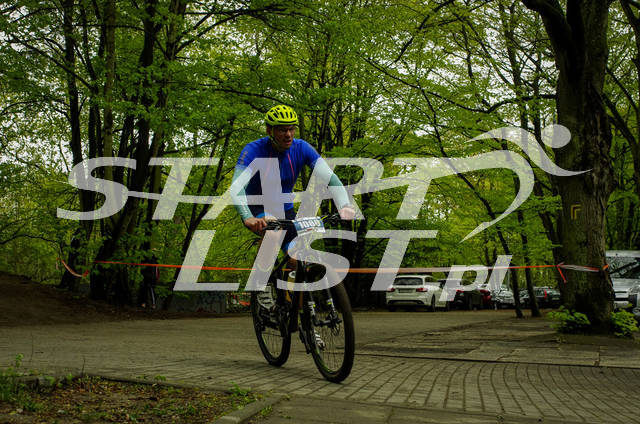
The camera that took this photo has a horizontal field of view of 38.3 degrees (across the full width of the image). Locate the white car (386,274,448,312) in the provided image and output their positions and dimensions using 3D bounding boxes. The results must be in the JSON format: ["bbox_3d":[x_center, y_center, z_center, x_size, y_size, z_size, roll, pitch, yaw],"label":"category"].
[{"bbox_3d":[4.379,3.544,39.865,1.800,1.460,4.580,-2,-5,20],"label":"white car"}]

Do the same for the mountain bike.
[{"bbox_3d":[-0.166,0.550,6.116,0.740,1.050,1.860,-6,-2,-21],"label":"mountain bike"}]

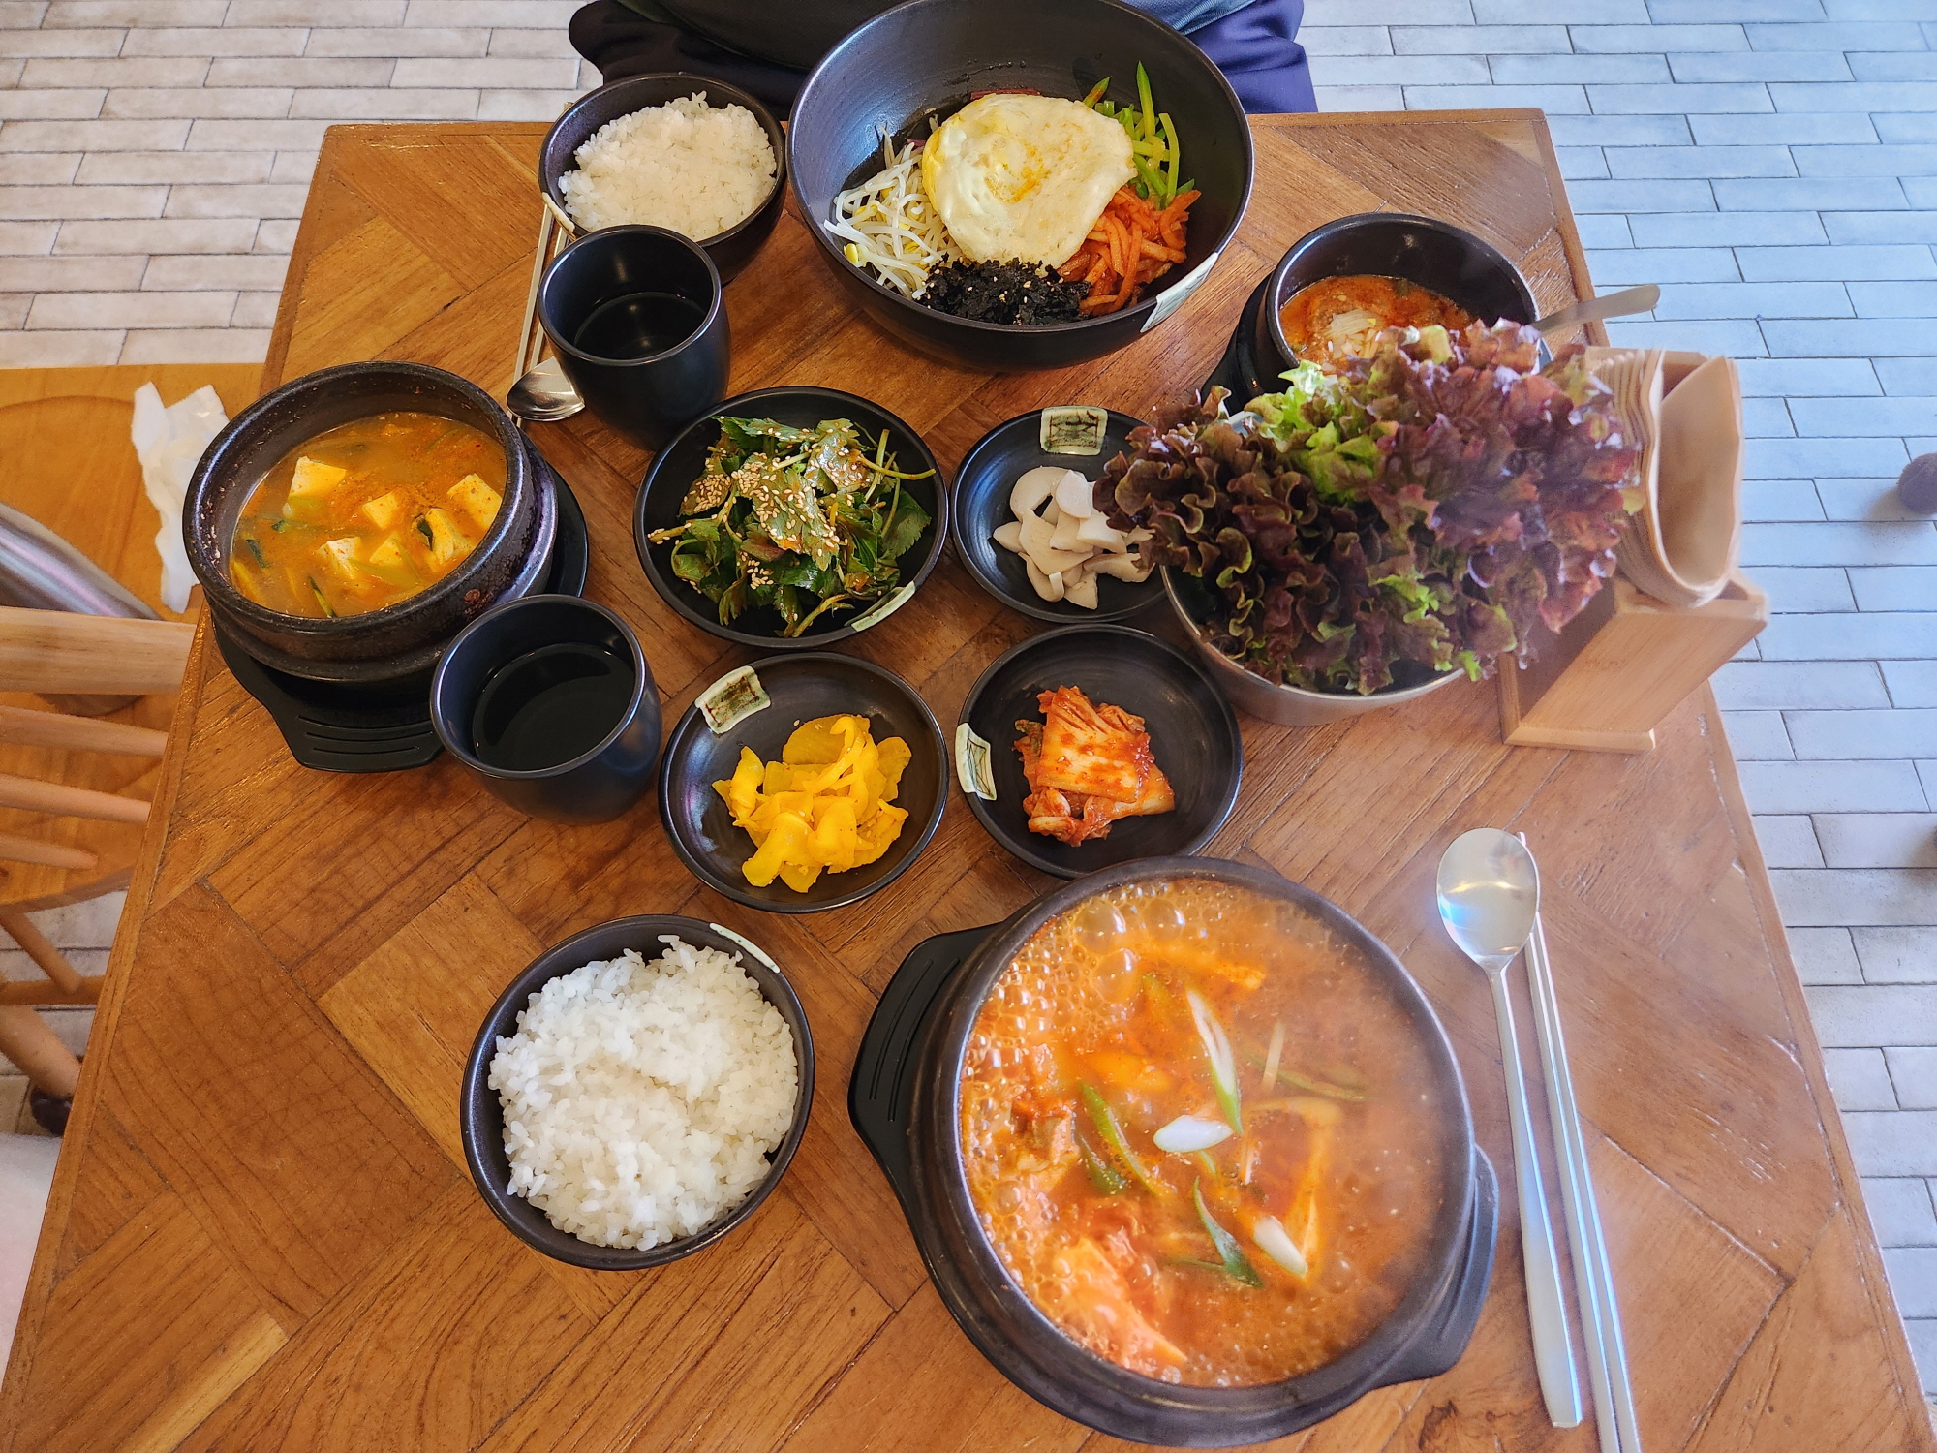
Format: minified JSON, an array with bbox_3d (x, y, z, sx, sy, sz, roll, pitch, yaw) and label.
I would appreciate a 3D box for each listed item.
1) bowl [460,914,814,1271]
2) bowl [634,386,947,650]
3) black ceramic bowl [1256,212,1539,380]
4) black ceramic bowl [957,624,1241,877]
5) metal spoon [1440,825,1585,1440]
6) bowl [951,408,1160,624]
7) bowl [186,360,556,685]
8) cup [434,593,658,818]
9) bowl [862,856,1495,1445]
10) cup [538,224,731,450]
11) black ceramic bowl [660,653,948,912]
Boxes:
[{"bbox_3d":[-0.106,0.126,0.439,0.112,0.054,0.112,0,66,0],"label":"bowl"},{"bbox_3d":[-0.072,-0.082,0.545,0.128,0.034,0.128,0,66,0],"label":"bowl"},{"bbox_3d":[0.178,-0.156,0.556,0.116,0.062,0.116,0,66,0],"label":"black ceramic bowl"},{"bbox_3d":[0.050,0.013,0.506,0.107,0.027,0.107,0,66,0],"label":"black ceramic bowl"},{"bbox_3d":[0.198,0.133,0.456,0.038,0.018,0.204,1,66,0],"label":"metal spoon"},{"bbox_3d":[0.046,-0.084,0.550,0.107,0.027,0.107,0,66,0],"label":"bowl"},{"bbox_3d":[-0.232,-0.075,0.517,0.136,0.064,0.136,0,66,0],"label":"bowl"},{"bbox_3d":[-0.150,0.001,0.484,0.074,0.076,0.074,0,66,0],"label":"cup"},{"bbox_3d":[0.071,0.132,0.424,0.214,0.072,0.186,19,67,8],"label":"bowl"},{"bbox_3d":[-0.137,-0.160,0.557,0.075,0.076,0.075,0,66,0],"label":"cup"},{"bbox_3d":[-0.062,0.025,0.500,0.108,0.027,0.108,0,66,0],"label":"black ceramic bowl"}]

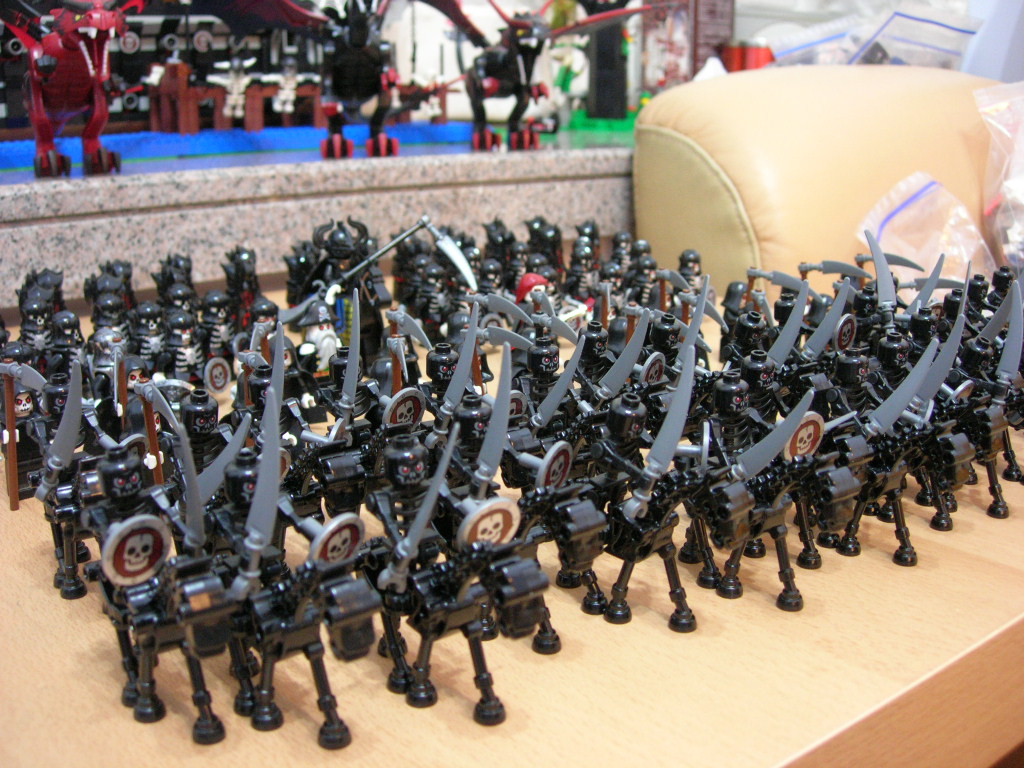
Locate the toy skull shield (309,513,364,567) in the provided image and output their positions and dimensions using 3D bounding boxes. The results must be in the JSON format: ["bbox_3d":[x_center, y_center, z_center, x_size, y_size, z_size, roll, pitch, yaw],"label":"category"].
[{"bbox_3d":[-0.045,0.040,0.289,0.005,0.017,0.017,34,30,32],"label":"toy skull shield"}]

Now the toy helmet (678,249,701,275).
[{"bbox_3d":[0.116,-0.079,0.735,0.014,0.015,0.015,-7,16,-24],"label":"toy helmet"}]

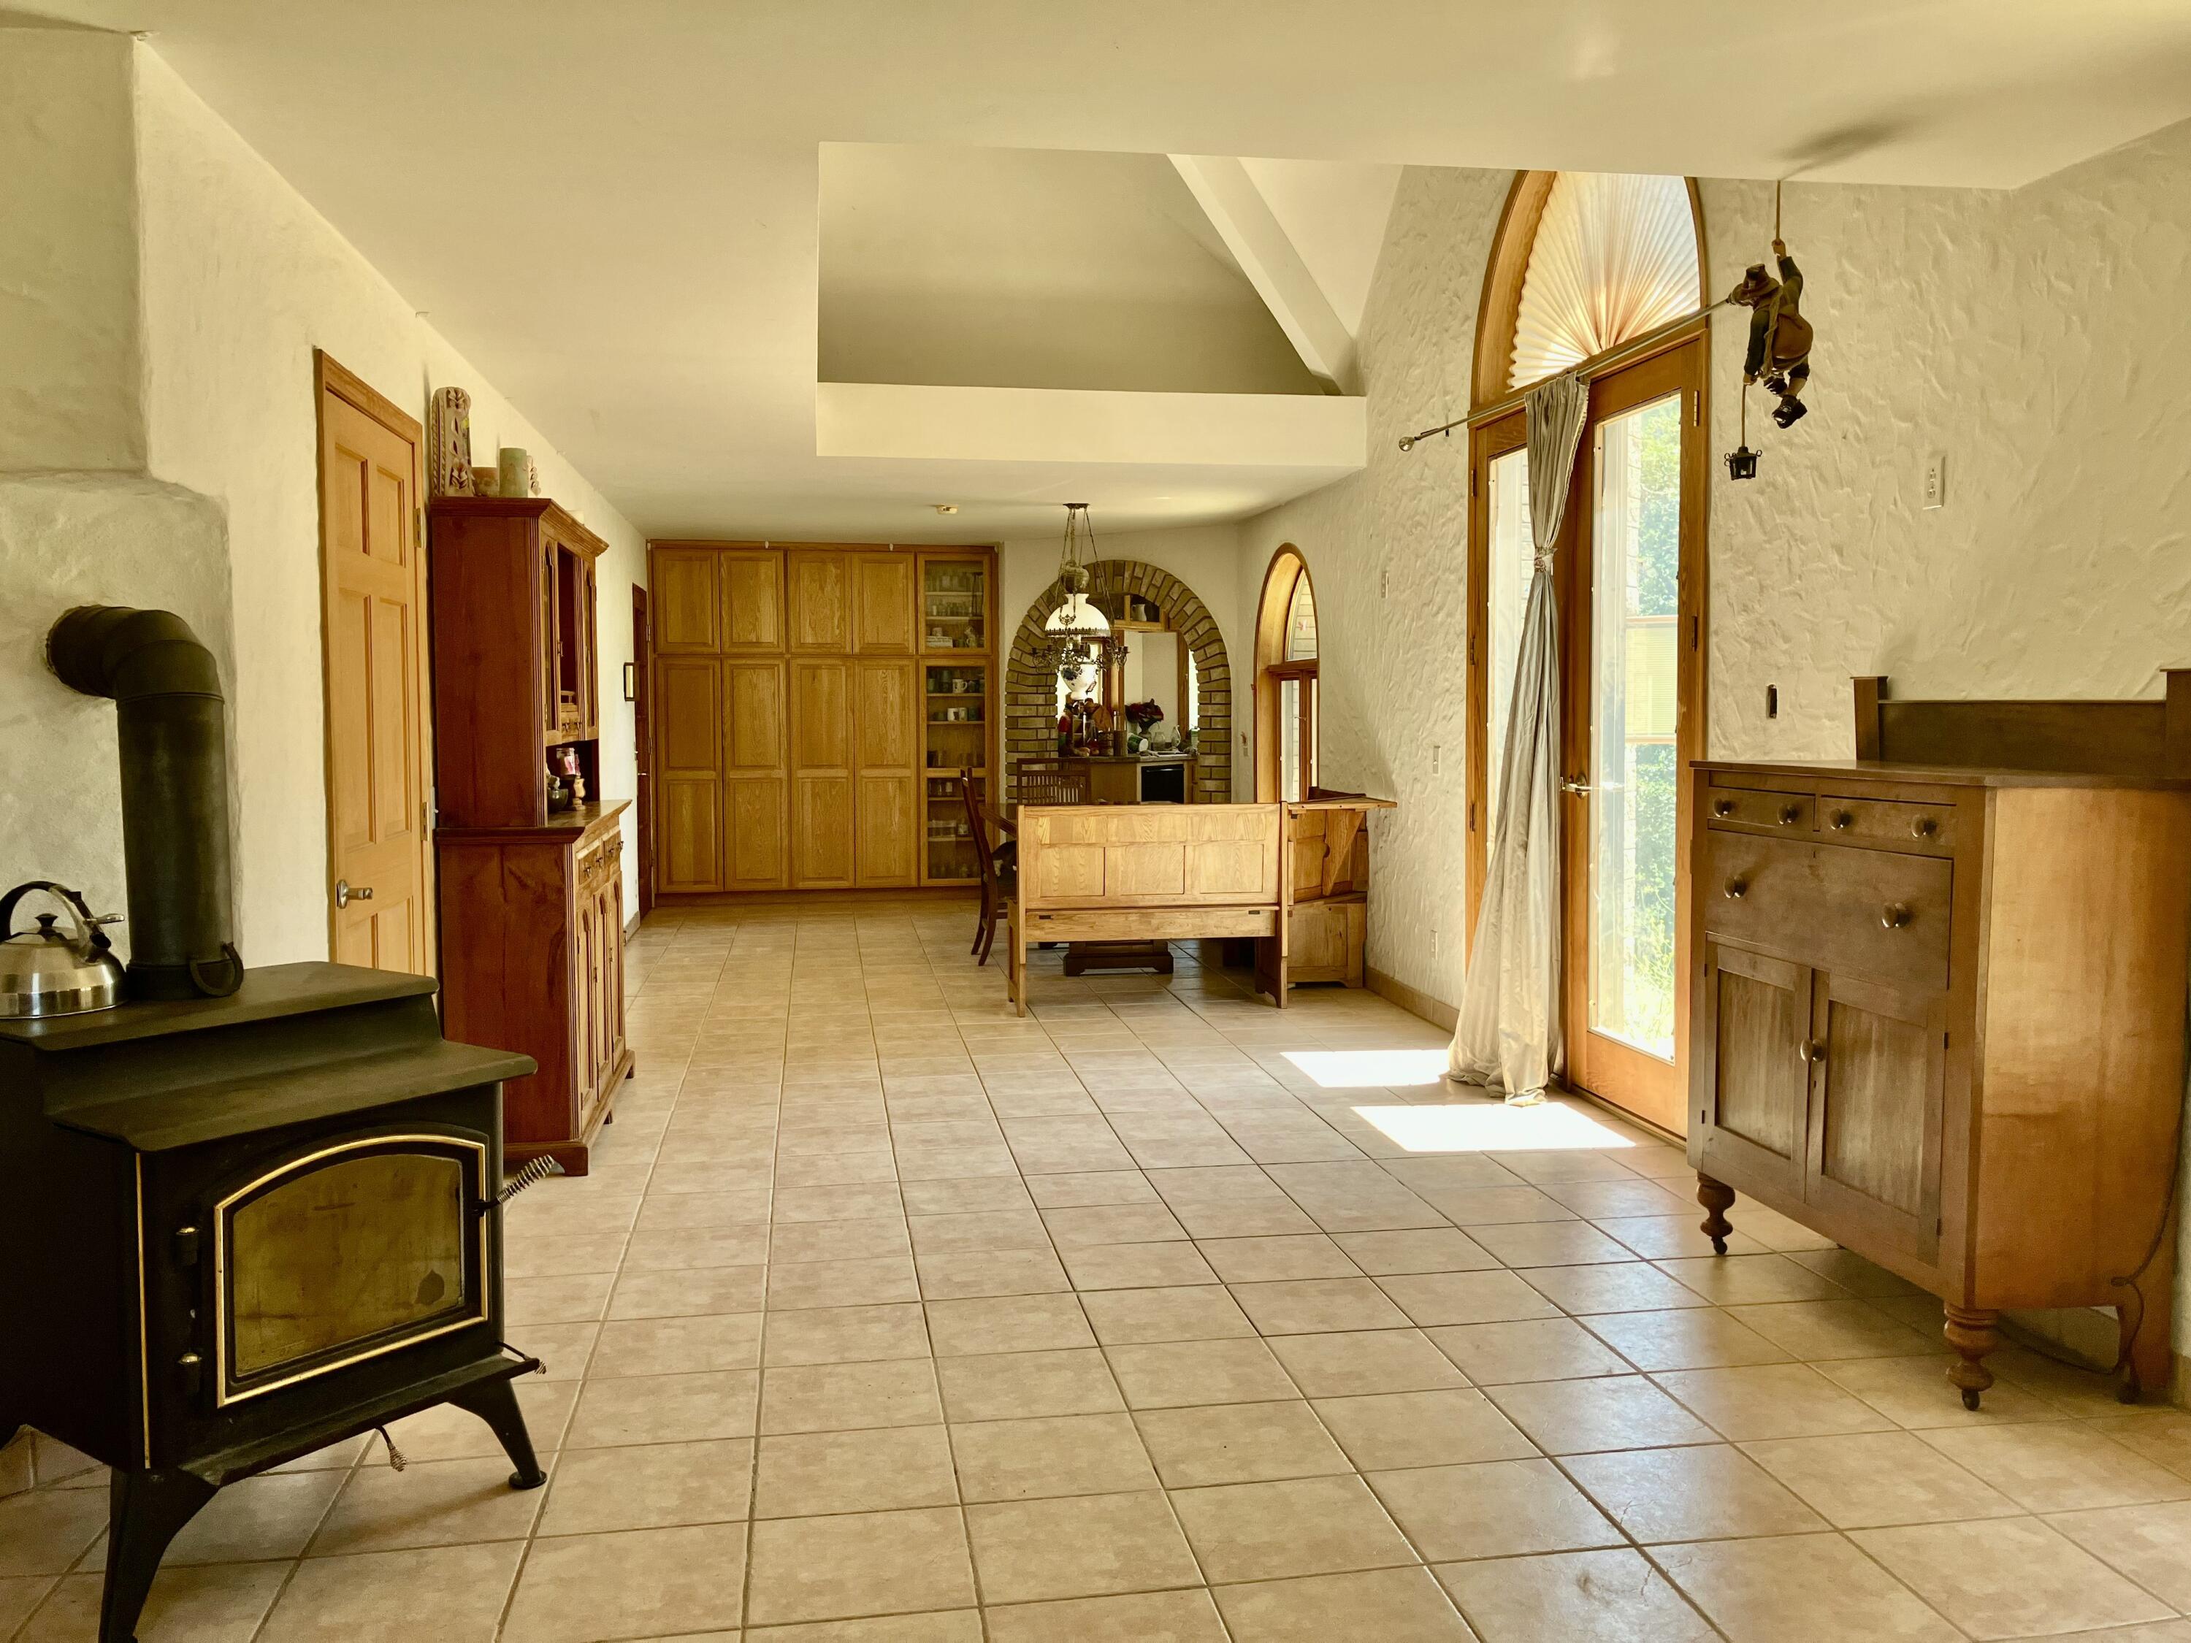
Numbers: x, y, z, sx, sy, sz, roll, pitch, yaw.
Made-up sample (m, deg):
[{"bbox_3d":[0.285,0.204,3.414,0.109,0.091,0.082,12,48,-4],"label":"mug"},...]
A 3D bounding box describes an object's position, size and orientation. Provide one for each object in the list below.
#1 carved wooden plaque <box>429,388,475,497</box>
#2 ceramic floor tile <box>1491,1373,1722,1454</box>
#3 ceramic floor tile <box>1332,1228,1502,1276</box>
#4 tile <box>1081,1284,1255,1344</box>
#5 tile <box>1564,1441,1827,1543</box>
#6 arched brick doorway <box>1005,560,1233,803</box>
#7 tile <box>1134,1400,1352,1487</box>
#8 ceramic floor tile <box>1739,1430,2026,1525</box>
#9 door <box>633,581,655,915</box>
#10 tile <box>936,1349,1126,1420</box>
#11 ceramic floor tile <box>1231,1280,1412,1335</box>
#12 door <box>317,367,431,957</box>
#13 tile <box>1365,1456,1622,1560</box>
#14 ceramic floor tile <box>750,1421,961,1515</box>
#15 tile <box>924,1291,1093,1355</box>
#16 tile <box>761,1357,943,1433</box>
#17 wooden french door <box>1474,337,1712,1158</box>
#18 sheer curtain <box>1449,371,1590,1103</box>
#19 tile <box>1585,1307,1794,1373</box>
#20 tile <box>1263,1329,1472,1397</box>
[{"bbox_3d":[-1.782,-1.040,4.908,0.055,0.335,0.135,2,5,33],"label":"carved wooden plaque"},{"bbox_3d":[0.934,1.104,3.287,0.332,0.011,0.326,-1,4,-9],"label":"ceramic floor tile"},{"bbox_3d":[0.754,1.013,4.170,0.320,0.010,0.320,-1,4,-9],"label":"ceramic floor tile"},{"bbox_3d":[0.148,1.046,3.743,0.320,0.010,0.320,-1,4,-9],"label":"tile"},{"bbox_3d":[0.988,1.125,2.959,0.332,0.011,0.326,-1,4,-9],"label":"tile"},{"bbox_3d":[0.182,-0.527,11.070,1.665,2.164,0.250,2,4,33],"label":"arched brick doorway"},{"bbox_3d":[0.267,1.146,3.263,0.343,0.010,0.335,-1,4,-9],"label":"tile"},{"bbox_3d":[1.290,1.091,2.931,0.320,0.010,0.320,-1,4,-9],"label":"ceramic floor tile"},{"bbox_3d":[-2.840,-0.420,11.090,0.060,2.080,0.980,-1,4,-9],"label":"door"},{"bbox_3d":[-0.130,1.088,3.411,0.332,0.014,0.324,-1,4,-9],"label":"tile"},{"bbox_3d":[0.502,1.096,3.992,0.343,0.010,0.335,-1,4,-9],"label":"ceramic floor tile"},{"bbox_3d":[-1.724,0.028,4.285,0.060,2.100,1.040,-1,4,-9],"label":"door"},{"bbox_3d":[0.668,1.164,2.983,0.343,0.010,0.335,-1,4,-9],"label":"tile"},{"bbox_3d":[-0.426,1.157,3.150,0.343,0.010,0.335,-1,4,-9],"label":"ceramic floor tile"},{"bbox_3d":[-0.181,1.052,3.691,0.320,0.010,0.320,-1,4,-9],"label":"tile"},{"bbox_3d":[-0.468,1.104,3.391,0.332,0.011,0.326,-1,4,-9],"label":"tile"},{"bbox_3d":[1.625,-0.269,5.938,0.110,2.339,1.842,-1,4,-8],"label":"wooden french door"},{"bbox_3d":[1.453,-0.273,5.999,0.260,2.370,0.560,-1,4,-9],"label":"sheer curtain"},{"bbox_3d":[1.204,1.065,3.628,0.332,0.014,0.324,-1,4,-9],"label":"tile"},{"bbox_3d":[0.537,1.077,3.519,0.332,0.014,0.324,-1,4,-9],"label":"tile"}]

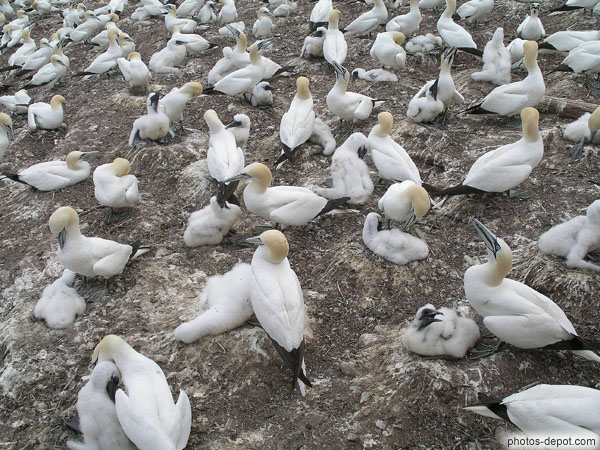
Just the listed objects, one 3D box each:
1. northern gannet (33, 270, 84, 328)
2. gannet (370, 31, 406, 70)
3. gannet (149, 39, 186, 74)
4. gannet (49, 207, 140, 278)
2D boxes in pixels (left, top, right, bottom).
[{"bbox_3d":[-1.082,0.327,2.898,0.230,0.220,0.330,2,31,10],"label":"northern gannet"},{"bbox_3d":[0.726,-1.436,5.248,0.240,0.370,0.450,9,33,21],"label":"gannet"},{"bbox_3d":[-1.282,-1.626,6.200,0.360,0.330,0.220,-5,25,-7],"label":"gannet"},{"bbox_3d":[-0.788,0.082,2.707,0.500,0.380,0.220,-21,36,-32],"label":"gannet"}]

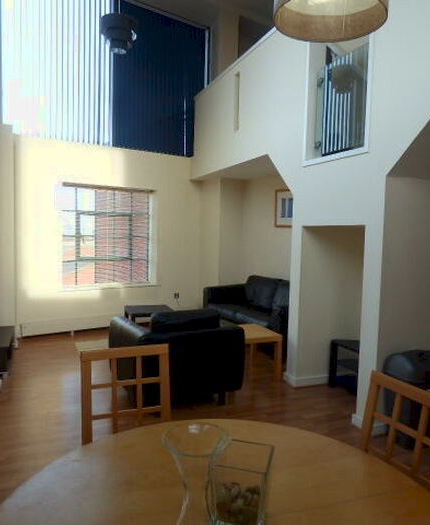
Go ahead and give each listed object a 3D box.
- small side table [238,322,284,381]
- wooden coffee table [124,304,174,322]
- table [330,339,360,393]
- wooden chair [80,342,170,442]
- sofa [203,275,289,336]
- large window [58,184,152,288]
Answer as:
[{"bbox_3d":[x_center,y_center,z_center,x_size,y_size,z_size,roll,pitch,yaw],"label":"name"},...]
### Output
[{"bbox_3d":[0.307,0.942,4.183,0.550,0.450,0.550,0,4,-23],"label":"small side table"},{"bbox_3d":[-0.873,0.838,5.279,0.550,0.450,0.550,0,4,-15],"label":"wooden coffee table"},{"bbox_3d":[1.441,1.000,3.731,0.420,0.450,0.550,-1,4,-24],"label":"table"},{"bbox_3d":[-0.370,0.873,1.762,0.415,0.895,0.500,0,4,-17],"label":"wooden chair"},{"bbox_3d":[0.647,0.687,5.428,0.880,0.800,1.800,-1,5,-28],"label":"sofa"},{"bbox_3d":[-1.531,-0.382,5.899,1.368,1.417,0.050,-2,5,-35],"label":"large window"}]

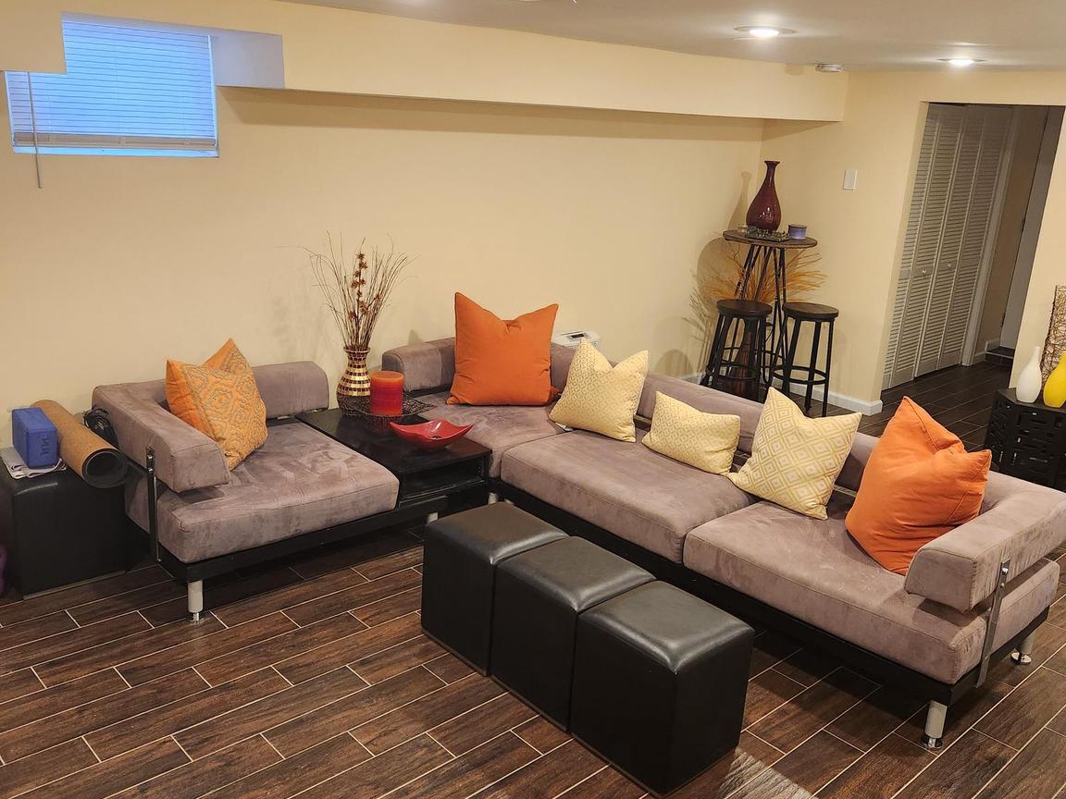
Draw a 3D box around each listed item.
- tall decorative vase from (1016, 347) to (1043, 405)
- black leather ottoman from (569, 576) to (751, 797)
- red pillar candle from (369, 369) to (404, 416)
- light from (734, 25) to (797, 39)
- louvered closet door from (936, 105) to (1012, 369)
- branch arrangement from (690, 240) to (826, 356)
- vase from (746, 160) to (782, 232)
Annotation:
[{"bbox_3d":[2.810,-0.143,5.285,0.139,0.327,0.139,-12,23,-41],"label":"tall decorative vase"},{"bbox_3d":[0.382,0.861,2.884,0.375,0.425,0.385,-12,23,-41],"label":"black leather ottoman"},{"bbox_3d":[-0.708,-0.022,4.585,0.156,0.200,0.156,3,17,-1],"label":"red pillar candle"},{"bbox_3d":[0.906,-1.428,3.679,0.238,0.037,0.238,-12,23,-41],"label":"light"},{"bbox_3d":[3.341,-1.208,7.341,0.805,2.013,0.037,-12,23,-41],"label":"louvered closet door"},{"bbox_3d":[1.553,-0.698,6.511,0.820,0.750,0.700,-12,23,-41],"label":"branch arrangement"},{"bbox_3d":[1.593,-1.350,6.308,0.232,0.479,0.232,-12,23,-41],"label":"vase"}]

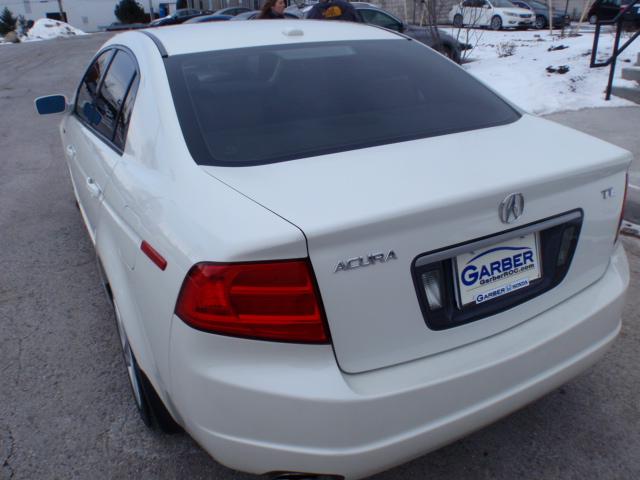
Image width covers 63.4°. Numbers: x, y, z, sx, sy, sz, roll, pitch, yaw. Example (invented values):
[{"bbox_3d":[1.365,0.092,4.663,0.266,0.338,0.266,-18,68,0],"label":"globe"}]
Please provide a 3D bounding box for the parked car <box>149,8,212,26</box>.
[{"bbox_3d":[-7.452,-12.265,29.302,4.650,1.480,1.800,-12,26,-20],"label":"parked car"}]

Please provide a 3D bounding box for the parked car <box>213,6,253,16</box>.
[{"bbox_3d":[-4.224,-11.470,27.298,4.600,1.460,1.800,-12,26,-20],"label":"parked car"}]

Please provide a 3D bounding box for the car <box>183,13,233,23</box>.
[{"bbox_3d":[-5.345,-10.048,24.796,4.600,1.450,1.800,-12,26,-20],"label":"car"}]

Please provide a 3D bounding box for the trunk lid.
[{"bbox_3d":[0.371,-0.048,1.650,1.270,0.460,0.630,-14,27,-25],"label":"trunk lid"}]

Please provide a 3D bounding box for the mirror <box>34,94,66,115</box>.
[{"bbox_3d":[-1.717,-0.867,3.310,0.210,0.130,0.120,-14,27,-25],"label":"mirror"}]

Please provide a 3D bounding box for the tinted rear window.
[{"bbox_3d":[0.085,-0.595,1.966,1.330,0.100,0.760,-14,49,-25],"label":"tinted rear window"}]

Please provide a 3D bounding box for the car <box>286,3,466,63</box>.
[{"bbox_3d":[0.870,-4.208,10.993,4.700,1.470,1.820,-11,25,-18],"label":"car"}]

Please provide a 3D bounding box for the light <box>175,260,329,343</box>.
[{"bbox_3d":[-0.166,0.146,1.212,0.330,0.230,0.200,-9,25,-16],"label":"light"}]

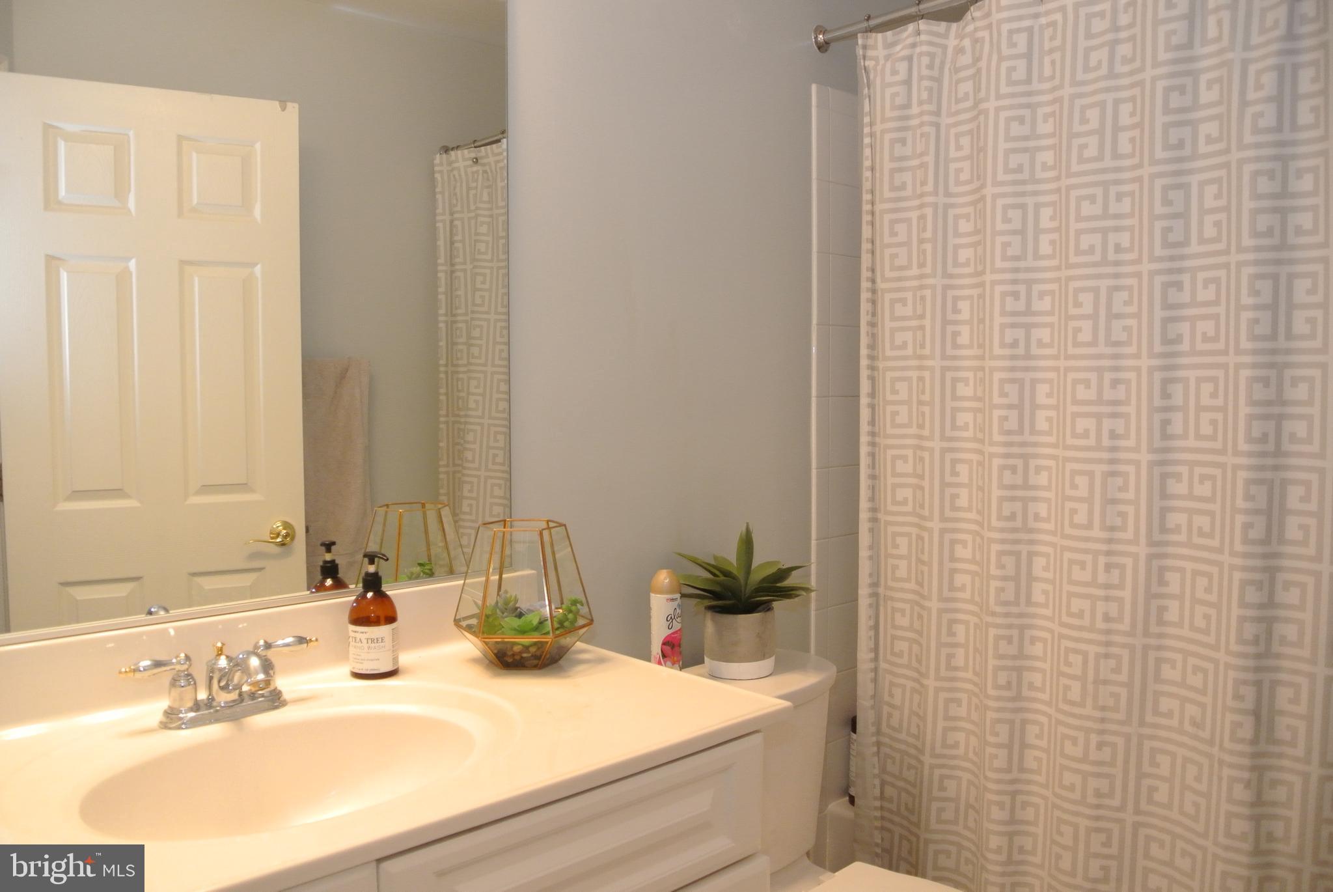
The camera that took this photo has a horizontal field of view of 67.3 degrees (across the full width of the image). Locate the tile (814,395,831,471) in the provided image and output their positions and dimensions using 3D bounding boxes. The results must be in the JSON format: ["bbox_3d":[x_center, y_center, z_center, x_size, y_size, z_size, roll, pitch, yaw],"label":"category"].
[{"bbox_3d":[0.336,-0.030,2.183,0.060,0.153,0.010,-2,4,-43],"label":"tile"}]

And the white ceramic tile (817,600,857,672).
[{"bbox_3d":[0.382,0.431,2.246,0.150,0.153,0.010,-2,4,-43],"label":"white ceramic tile"}]

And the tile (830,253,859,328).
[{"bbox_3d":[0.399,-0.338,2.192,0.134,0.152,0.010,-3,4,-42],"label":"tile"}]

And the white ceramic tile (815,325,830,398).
[{"bbox_3d":[0.335,-0.185,2.175,0.060,0.153,0.010,-2,4,-43],"label":"white ceramic tile"}]

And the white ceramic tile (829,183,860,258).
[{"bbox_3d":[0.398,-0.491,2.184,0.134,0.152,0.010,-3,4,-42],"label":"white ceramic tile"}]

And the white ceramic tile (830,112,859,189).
[{"bbox_3d":[0.408,-0.659,2.224,0.150,0.153,0.010,-2,4,-43],"label":"white ceramic tile"}]

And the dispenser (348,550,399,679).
[{"bbox_3d":[-0.409,0.232,1.398,0.067,0.172,0.067,0,3,0],"label":"dispenser"}]

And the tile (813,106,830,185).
[{"bbox_3d":[0.325,-0.641,2.110,0.057,0.152,0.010,-3,4,-42],"label":"tile"}]

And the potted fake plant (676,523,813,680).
[{"bbox_3d":[0.143,0.276,1.820,0.258,0.275,0.245,0,3,0],"label":"potted fake plant"}]

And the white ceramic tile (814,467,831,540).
[{"bbox_3d":[0.328,0.126,2.150,0.057,0.152,0.010,-3,4,-42],"label":"white ceramic tile"}]

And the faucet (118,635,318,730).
[{"bbox_3d":[-0.505,0.282,1.183,0.232,0.092,0.147,-2,4,-43],"label":"faucet"}]

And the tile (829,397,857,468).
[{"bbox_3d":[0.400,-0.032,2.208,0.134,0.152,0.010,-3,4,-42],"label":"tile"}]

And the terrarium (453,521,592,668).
[{"bbox_3d":[-0.208,0.215,1.457,0.203,0.201,0.178,0,3,-1],"label":"terrarium"}]

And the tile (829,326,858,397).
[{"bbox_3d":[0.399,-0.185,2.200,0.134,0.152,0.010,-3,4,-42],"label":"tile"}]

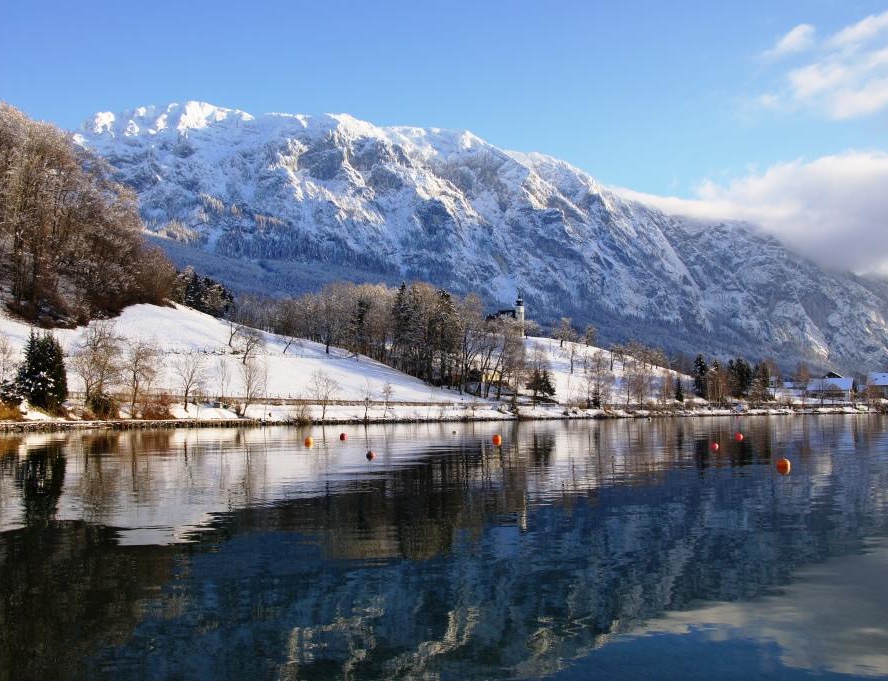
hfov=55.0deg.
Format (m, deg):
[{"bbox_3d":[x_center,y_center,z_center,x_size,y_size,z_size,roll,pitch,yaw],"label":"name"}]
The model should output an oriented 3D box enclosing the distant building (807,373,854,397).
[{"bbox_3d":[156.400,18.010,345.000,17.300,10.120,11.500,-4,-6,36],"label":"distant building"}]

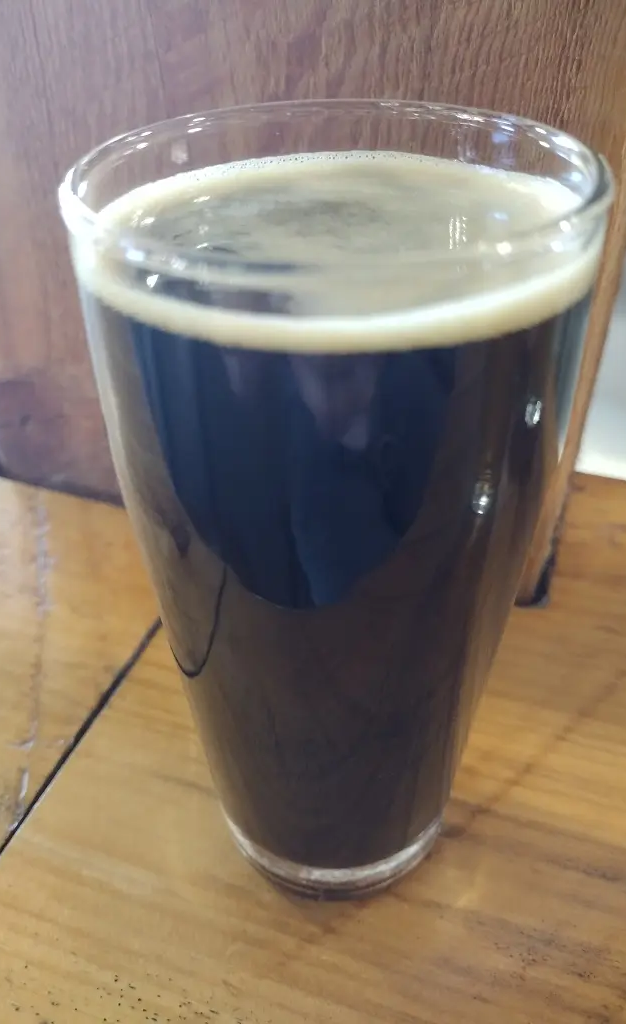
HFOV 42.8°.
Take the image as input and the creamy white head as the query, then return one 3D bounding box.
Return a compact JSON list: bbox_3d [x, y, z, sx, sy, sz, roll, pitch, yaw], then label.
[{"bbox_3d":[0.003,-0.045,0.126,0.077,0.005,0.077,-2,38,0],"label":"creamy white head"}]

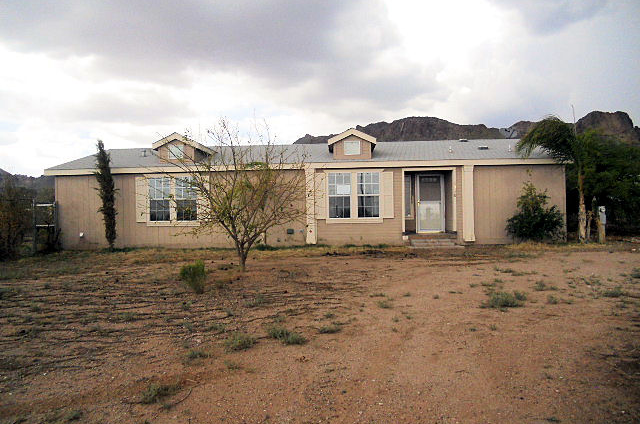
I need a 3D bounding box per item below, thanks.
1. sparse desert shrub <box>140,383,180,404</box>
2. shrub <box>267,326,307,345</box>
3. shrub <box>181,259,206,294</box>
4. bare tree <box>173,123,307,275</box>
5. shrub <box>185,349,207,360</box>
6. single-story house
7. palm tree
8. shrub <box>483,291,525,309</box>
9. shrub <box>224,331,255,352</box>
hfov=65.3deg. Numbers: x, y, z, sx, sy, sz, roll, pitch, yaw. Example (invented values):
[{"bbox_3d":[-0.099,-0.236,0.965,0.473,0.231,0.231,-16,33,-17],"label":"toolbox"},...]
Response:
[{"bbox_3d":[-1.273,1.436,3.984,0.319,0.148,0.271,-1,1,0],"label":"sparse desert shrub"},{"bbox_3d":[-0.375,1.372,5.594,0.448,0.176,0.359,-1,1,0],"label":"shrub"},{"bbox_3d":[-2.256,1.145,8.899,0.464,0.559,0.417,-1,1,0],"label":"shrub"},{"bbox_3d":[-1.904,-0.411,11.629,3.271,3.543,3.107,-1,1,0],"label":"bare tree"},{"bbox_3d":[-1.240,1.435,5.051,0.223,0.105,0.200,-1,1,0],"label":"shrub"},{"bbox_3d":[-0.376,-0.900,21.316,18.056,4.100,8.900,-1,1,3],"label":"single-story house"},{"bbox_3d":[7.966,-1.136,17.135,2.409,4.400,2.288,-1,1,0],"label":"palm tree"},{"bbox_3d":[2.659,1.254,7.230,0.609,0.233,0.517,-1,1,0],"label":"shrub"},{"bbox_3d":[-0.847,1.380,5.317,0.341,0.190,0.307,-1,1,0],"label":"shrub"}]

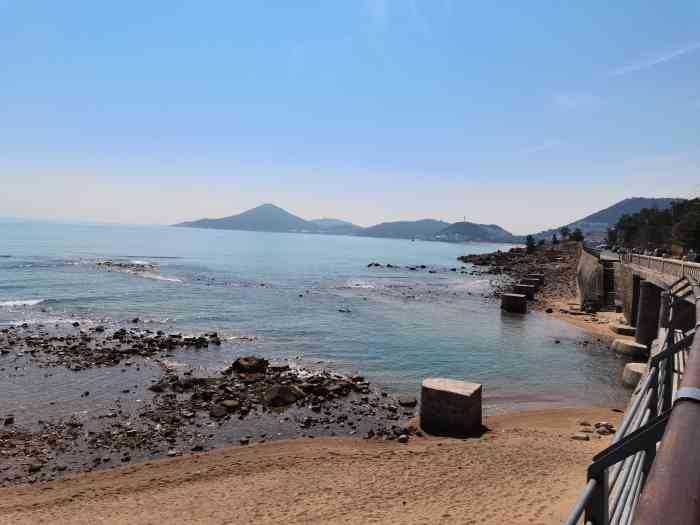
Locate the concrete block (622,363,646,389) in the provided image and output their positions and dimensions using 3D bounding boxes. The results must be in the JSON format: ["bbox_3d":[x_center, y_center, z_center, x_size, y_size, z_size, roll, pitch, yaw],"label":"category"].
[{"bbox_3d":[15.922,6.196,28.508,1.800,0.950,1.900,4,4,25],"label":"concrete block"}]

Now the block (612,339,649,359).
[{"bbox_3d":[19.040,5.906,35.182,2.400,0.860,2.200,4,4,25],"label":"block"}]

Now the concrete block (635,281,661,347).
[{"bbox_3d":[20.735,3.452,35.880,1.500,4.100,1.500,4,4,25],"label":"concrete block"}]

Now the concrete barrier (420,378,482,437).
[{"bbox_3d":[3.848,5.477,19.995,1.850,1.550,1.550,4,4,27],"label":"concrete barrier"}]

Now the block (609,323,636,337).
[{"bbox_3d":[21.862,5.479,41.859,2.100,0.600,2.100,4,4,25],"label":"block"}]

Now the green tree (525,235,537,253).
[{"bbox_3d":[49.879,-5.202,144.862,3.100,4.950,3.100,4,4,25],"label":"green tree"}]

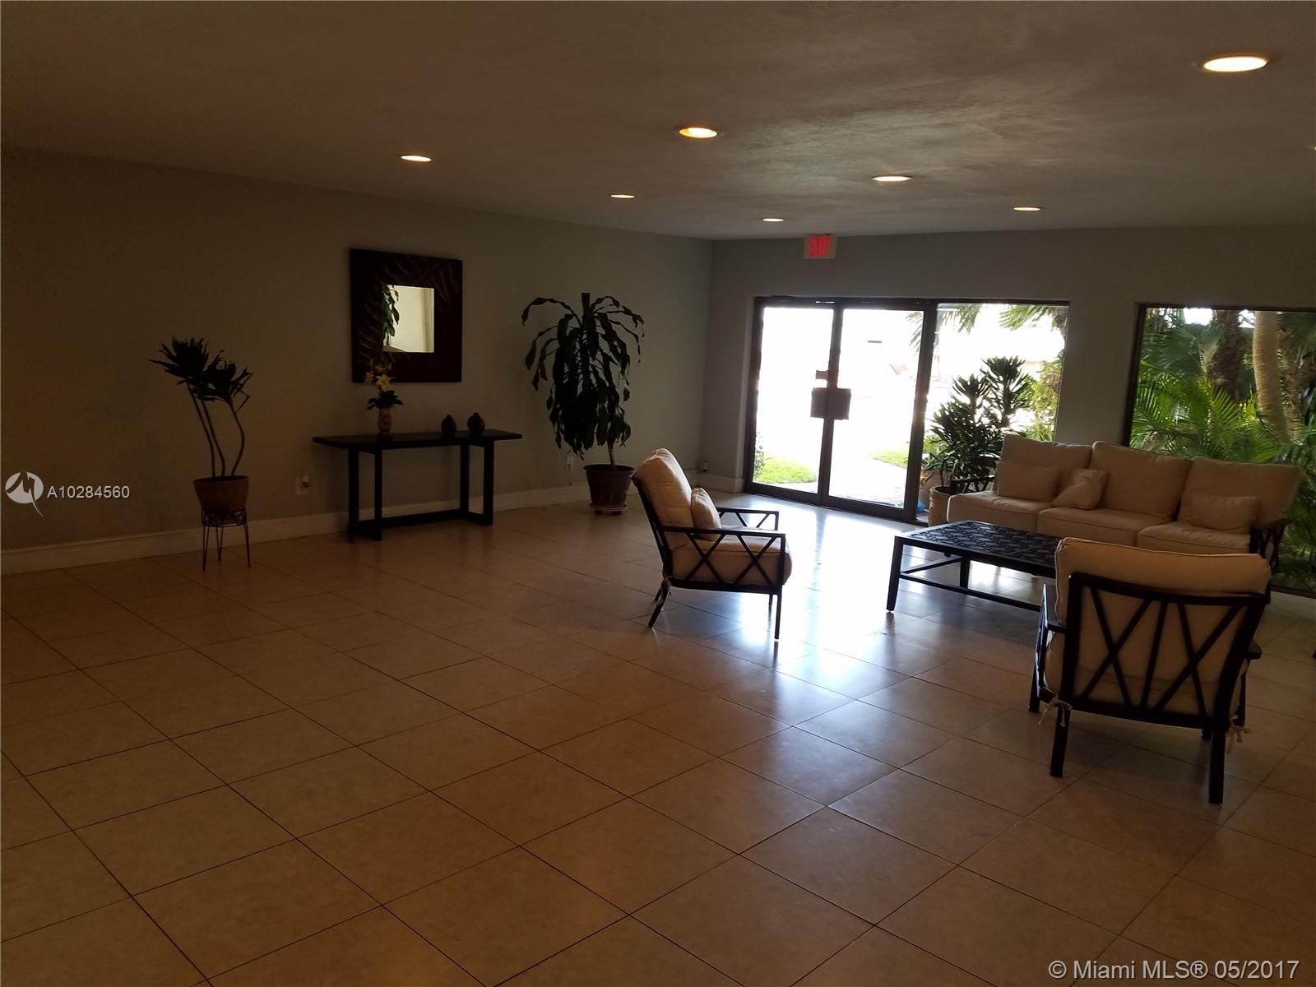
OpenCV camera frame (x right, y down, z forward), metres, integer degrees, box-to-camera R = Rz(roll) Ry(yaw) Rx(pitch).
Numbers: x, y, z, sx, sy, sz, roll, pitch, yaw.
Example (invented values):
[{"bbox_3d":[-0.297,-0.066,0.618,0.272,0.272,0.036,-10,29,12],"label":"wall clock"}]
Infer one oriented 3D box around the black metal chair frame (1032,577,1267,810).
[{"bbox_3d":[1.966,0.690,4.027,0.750,0.850,0.870,6,10,18],"label":"black metal chair frame"}]

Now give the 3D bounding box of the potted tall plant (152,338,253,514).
[{"bbox_3d":[-2.833,-0.394,6.162,0.618,1.117,0.494,-2,10,-25],"label":"potted tall plant"}]

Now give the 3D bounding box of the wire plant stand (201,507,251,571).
[{"bbox_3d":[-2.760,0.282,6.322,0.322,0.380,0.322,-1,10,-24],"label":"wire plant stand"}]

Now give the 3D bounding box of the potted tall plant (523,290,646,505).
[{"bbox_3d":[-0.628,-0.742,8.440,1.022,1.896,0.927,2,10,-4],"label":"potted tall plant"}]

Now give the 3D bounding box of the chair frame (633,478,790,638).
[{"bbox_3d":[0.293,0.299,5.691,0.869,0.838,0.733,3,10,3],"label":"chair frame"}]

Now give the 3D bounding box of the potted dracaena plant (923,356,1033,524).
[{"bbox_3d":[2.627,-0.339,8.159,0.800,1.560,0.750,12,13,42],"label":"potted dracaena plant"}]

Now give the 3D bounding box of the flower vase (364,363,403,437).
[{"bbox_3d":[-2.052,-0.686,7.381,0.250,0.570,0.260,12,13,42],"label":"flower vase"}]

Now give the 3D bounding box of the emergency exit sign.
[{"bbox_3d":[1.509,-2.307,9.264,0.320,0.220,0.060,12,13,42],"label":"emergency exit sign"}]

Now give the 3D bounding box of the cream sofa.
[{"bbox_3d":[3.233,0.144,7.156,2.118,0.934,0.894,12,13,43],"label":"cream sofa"}]

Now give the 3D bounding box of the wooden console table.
[{"bbox_3d":[-1.808,-0.081,7.672,0.442,0.738,1.576,12,13,43],"label":"wooden console table"}]

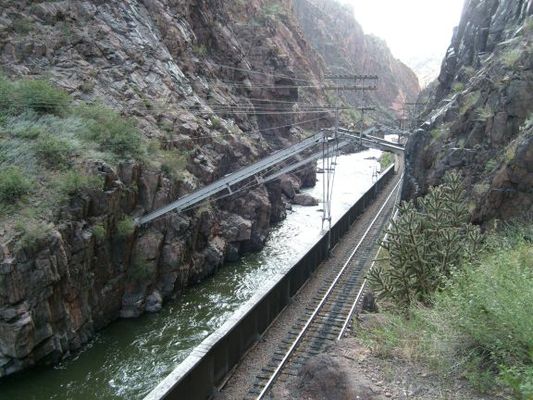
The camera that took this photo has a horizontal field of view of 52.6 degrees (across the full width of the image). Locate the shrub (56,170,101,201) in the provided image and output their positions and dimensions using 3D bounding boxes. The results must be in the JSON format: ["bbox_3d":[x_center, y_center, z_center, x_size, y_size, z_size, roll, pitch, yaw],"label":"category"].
[{"bbox_3d":[-13.254,-1.022,38.000,3.380,2.010,2.880,0,8,0],"label":"shrub"}]

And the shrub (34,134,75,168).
[{"bbox_3d":[-15.929,-3.644,40.500,3.010,2.430,2.550,0,8,0],"label":"shrub"}]

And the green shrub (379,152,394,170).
[{"bbox_3d":[21.818,-7.000,98.000,2.910,3.110,2.470,0,8,0],"label":"green shrub"}]

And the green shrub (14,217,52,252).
[{"bbox_3d":[-13.833,2.108,32.000,2.260,1.920,1.920,0,8,0],"label":"green shrub"}]

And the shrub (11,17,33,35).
[{"bbox_3d":[-25.909,-18.454,57.000,2.330,1.810,1.980,0,8,0],"label":"shrub"}]

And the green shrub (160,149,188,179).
[{"bbox_3d":[-8.022,-3.183,47.000,2.440,2.490,2.080,0,8,0],"label":"green shrub"}]

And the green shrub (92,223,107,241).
[{"bbox_3d":[-11.309,2.133,36.500,0.950,1.160,0.810,0,8,0],"label":"green shrub"}]

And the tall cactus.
[{"bbox_3d":[2.360,0.616,8.000,1.690,1.950,1.400,0,8,0],"label":"tall cactus"}]

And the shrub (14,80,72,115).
[{"bbox_3d":[-18.701,-8.474,45.000,4.680,2.860,3.970,0,8,0],"label":"shrub"}]

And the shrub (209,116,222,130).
[{"bbox_3d":[-6.245,-9.367,66.000,1.710,1.630,1.460,0,8,0],"label":"shrub"}]

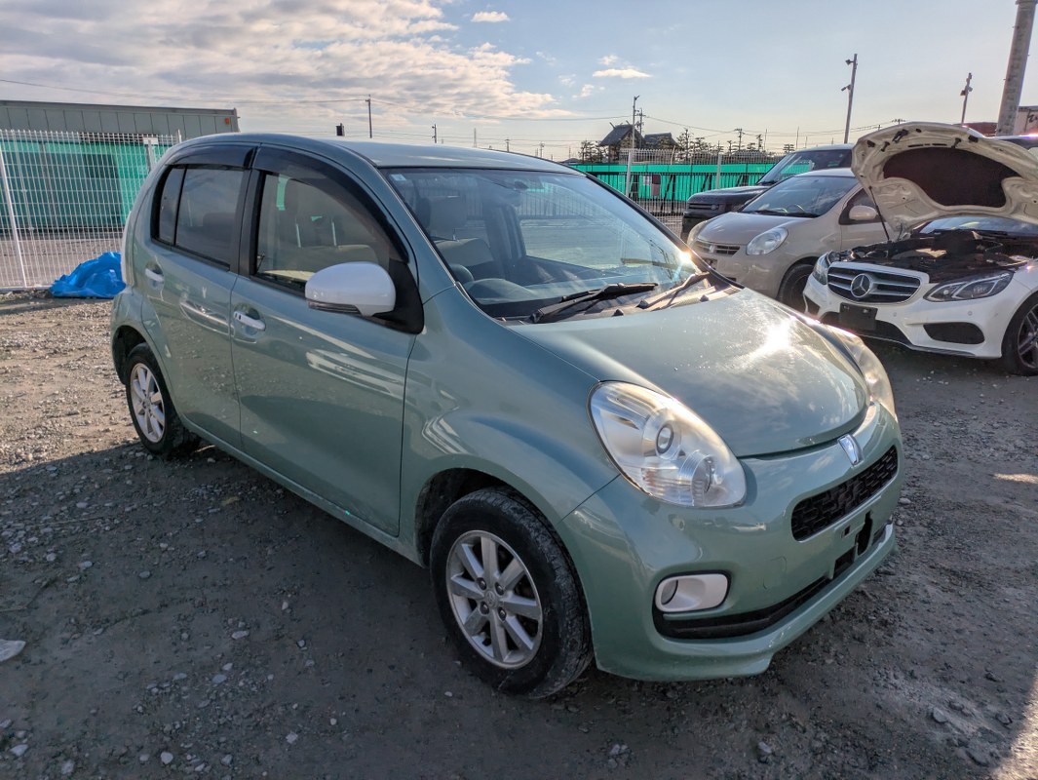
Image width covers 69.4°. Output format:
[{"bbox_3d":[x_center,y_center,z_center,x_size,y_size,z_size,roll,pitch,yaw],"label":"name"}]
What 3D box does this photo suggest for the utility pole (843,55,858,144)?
[{"bbox_3d":[16.901,-13.702,38.987,0.500,7.000,0.300,0,16,0],"label":"utility pole"}]

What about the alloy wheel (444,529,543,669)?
[{"bbox_3d":[-0.029,0.565,2.109,0.385,0.385,0.140,16,21,42],"label":"alloy wheel"}]

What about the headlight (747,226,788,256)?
[{"bbox_3d":[2.541,-1.514,7.688,0.380,0.260,0.290,-11,18,-31],"label":"headlight"}]

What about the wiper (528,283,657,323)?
[{"bbox_3d":[0.230,-0.285,2.303,0.560,0.070,0.100,-19,26,-39],"label":"wiper"}]

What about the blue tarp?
[{"bbox_3d":[-4.840,-1.345,8.750,1.050,0.460,0.700,-3,17,-9],"label":"blue tarp"}]

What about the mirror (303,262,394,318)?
[{"bbox_3d":[-0.453,-0.273,2.027,0.150,0.155,0.225,16,21,42],"label":"mirror"}]

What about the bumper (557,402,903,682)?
[{"bbox_3d":[0.815,0.357,2.270,0.460,0.590,1.650,16,21,42],"label":"bumper"}]

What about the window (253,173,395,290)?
[{"bbox_3d":[-0.648,-0.526,2.514,0.910,0.430,0.050,16,5,41],"label":"window"}]

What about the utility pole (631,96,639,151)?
[{"bbox_3d":[9.756,-21.179,64.029,0.500,7.300,0.300,0,16,0],"label":"utility pole"}]

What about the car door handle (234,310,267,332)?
[{"bbox_3d":[-0.976,-0.245,2.713,0.225,0.040,0.045,16,21,42],"label":"car door handle"}]

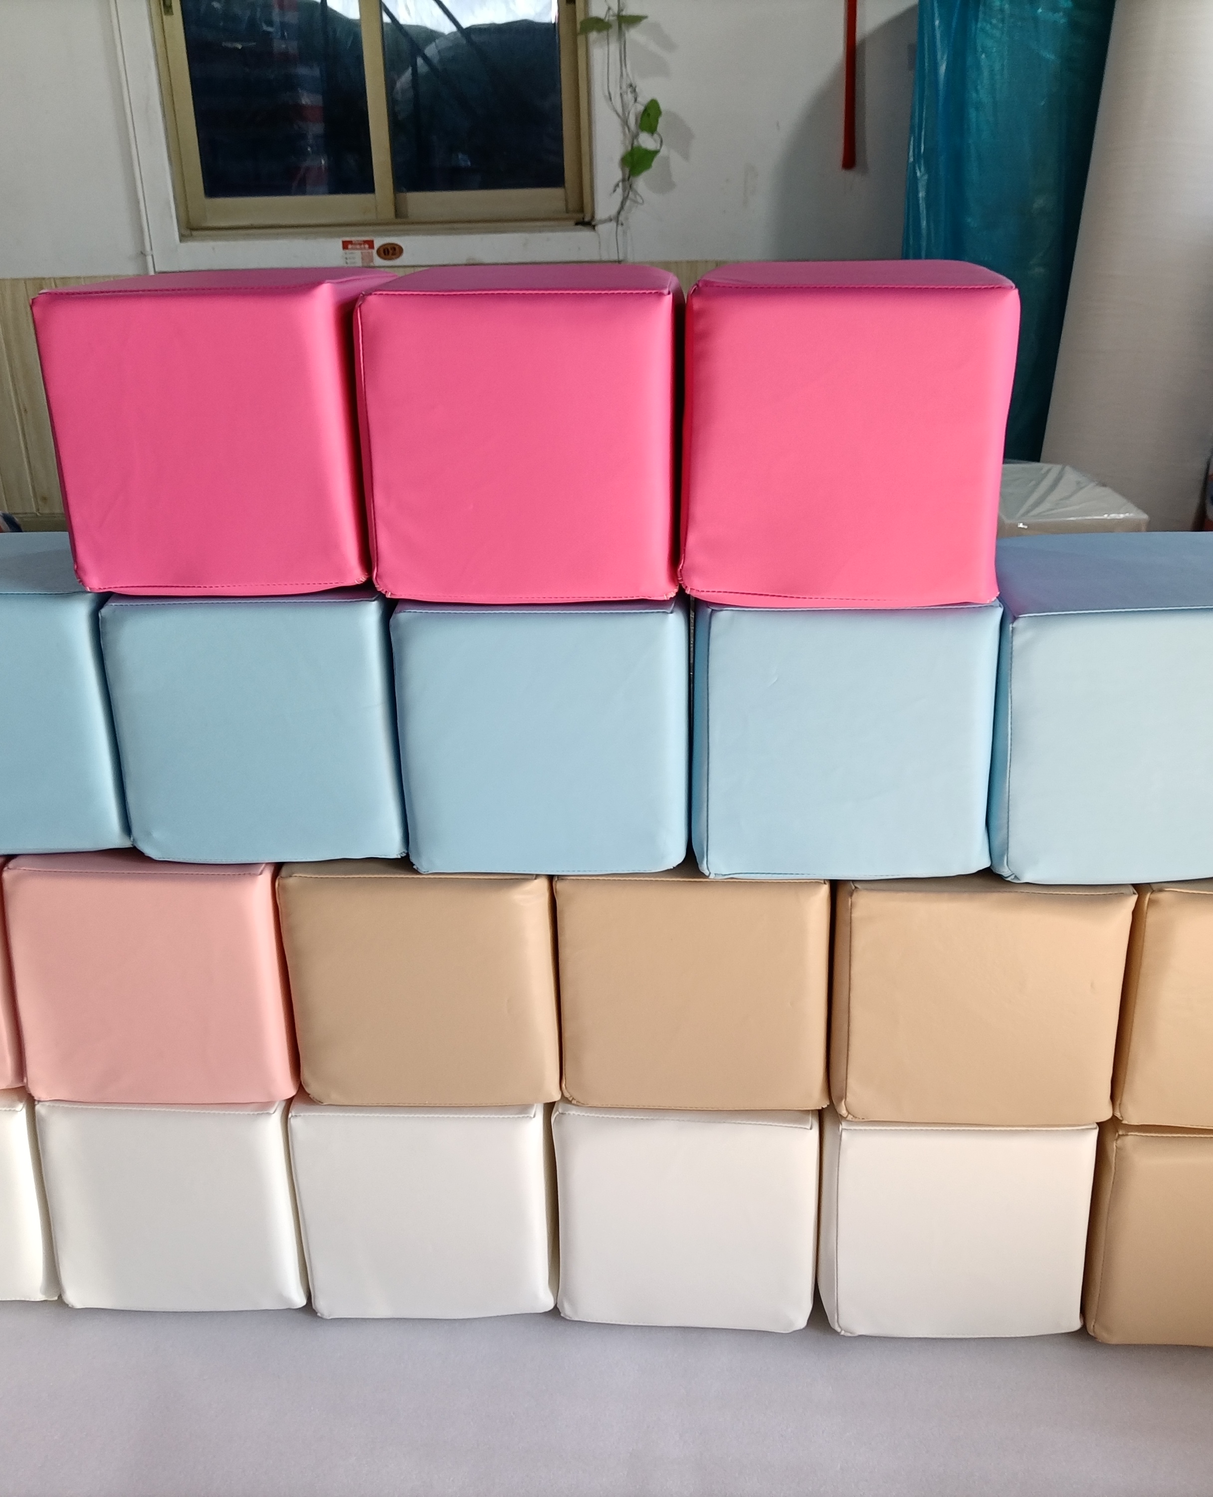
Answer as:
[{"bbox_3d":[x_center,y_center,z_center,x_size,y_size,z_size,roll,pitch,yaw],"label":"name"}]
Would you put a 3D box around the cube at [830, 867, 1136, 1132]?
[{"bbox_3d":[0.348,0.189,1.484,0.253,0.251,0.253,0,23,2],"label":"cube"}]

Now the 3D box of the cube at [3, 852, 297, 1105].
[{"bbox_3d":[-0.437,0.189,1.588,0.264,0.263,0.261,0,21,2],"label":"cube"}]

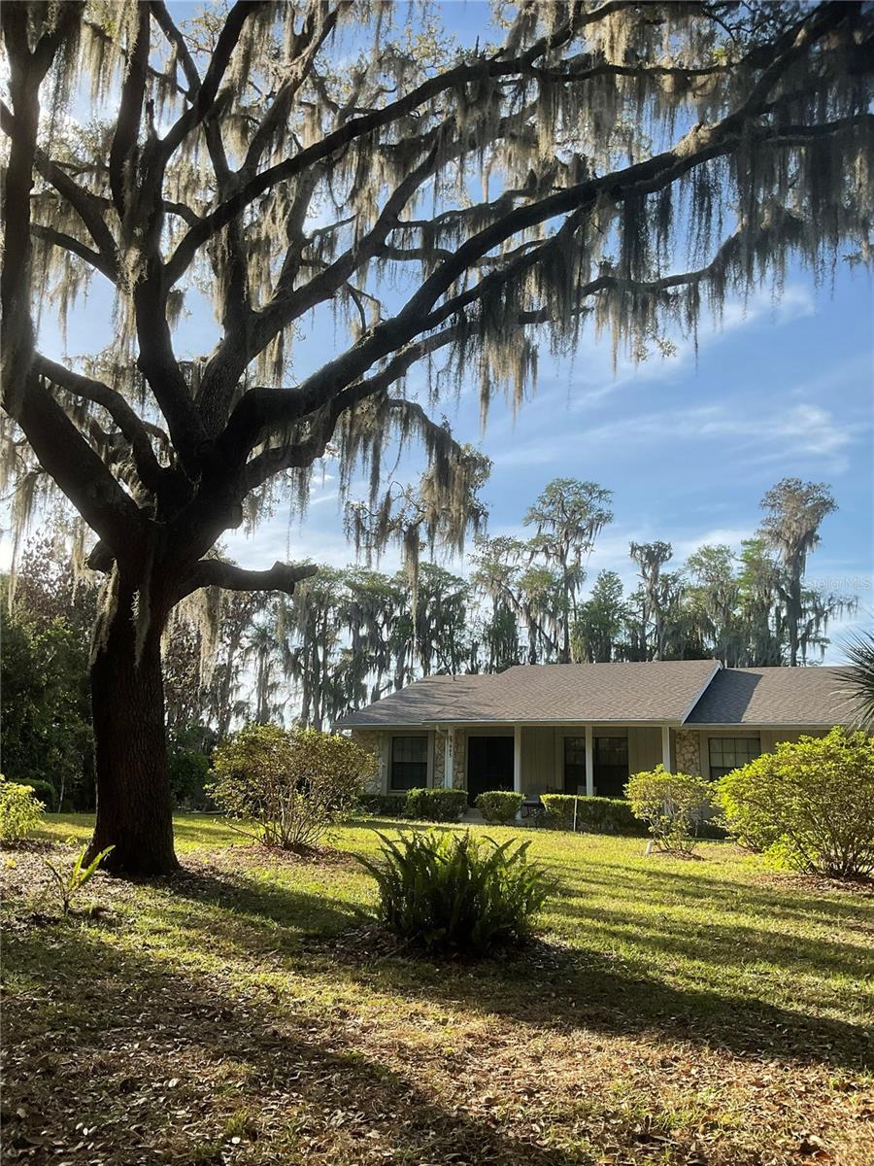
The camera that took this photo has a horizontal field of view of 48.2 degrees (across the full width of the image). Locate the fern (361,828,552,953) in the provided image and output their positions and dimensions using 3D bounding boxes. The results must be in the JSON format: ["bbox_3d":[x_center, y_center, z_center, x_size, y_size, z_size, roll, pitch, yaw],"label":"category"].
[{"bbox_3d":[0.190,2.744,8.987,1.700,0.930,1.550,1,-11,0],"label":"fern"}]

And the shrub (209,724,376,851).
[{"bbox_3d":[-2.597,3.645,17.802,2.950,2.150,2.700,1,-11,0],"label":"shrub"}]

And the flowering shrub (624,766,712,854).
[{"bbox_3d":[4.291,4.196,18.243,1.600,1.520,1.500,1,-11,0],"label":"flowering shrub"}]

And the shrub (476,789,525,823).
[{"bbox_3d":[1.554,5.497,24.174,1.050,0.790,0.950,-4,-12,24],"label":"shrub"}]

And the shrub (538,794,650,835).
[{"bbox_3d":[3.661,5.315,22.680,2.400,0.850,0.900,-4,-12,24],"label":"shrub"}]

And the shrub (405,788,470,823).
[{"bbox_3d":[-0.004,5.602,24.780,1.420,0.850,0.950,-4,-12,24],"label":"shrub"}]

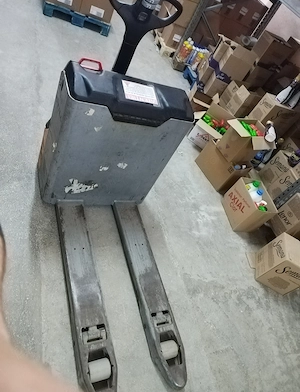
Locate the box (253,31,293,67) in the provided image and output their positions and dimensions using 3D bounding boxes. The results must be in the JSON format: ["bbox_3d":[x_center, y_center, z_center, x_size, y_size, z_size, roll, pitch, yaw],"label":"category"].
[{"bbox_3d":[1.421,-1.700,3.531,0.295,0.290,0.245,7,50,-26],"label":"box"}]

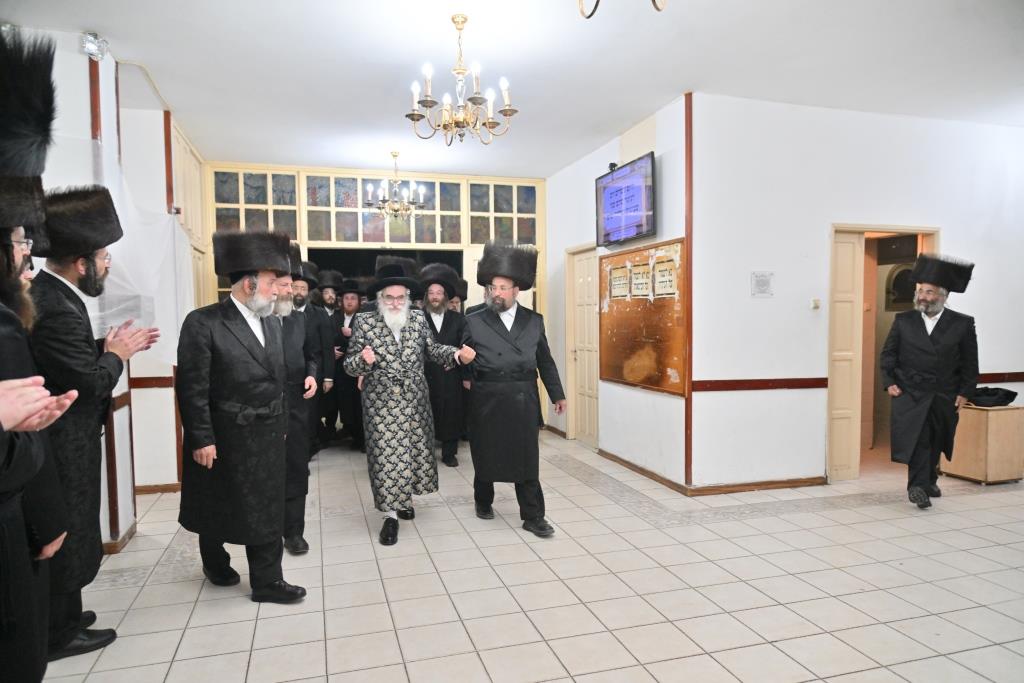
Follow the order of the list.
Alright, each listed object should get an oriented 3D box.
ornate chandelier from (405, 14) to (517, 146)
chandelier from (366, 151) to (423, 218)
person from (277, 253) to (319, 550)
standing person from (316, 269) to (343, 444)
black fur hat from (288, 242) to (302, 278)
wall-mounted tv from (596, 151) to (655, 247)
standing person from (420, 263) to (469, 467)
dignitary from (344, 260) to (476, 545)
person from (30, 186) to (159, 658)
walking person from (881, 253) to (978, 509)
[{"bbox_3d":[-0.281,-1.432,3.733,0.613,0.688,0.613,0,2,0],"label":"ornate chandelier"},{"bbox_3d":[-1.168,-1.570,6.875,0.605,0.669,0.605,0,2,0],"label":"chandelier"},{"bbox_3d":[-1.420,0.322,4.260,0.560,1.850,0.500,-3,3,-40],"label":"person"},{"bbox_3d":[-2.016,0.172,7.500,0.520,1.880,0.440,-1,3,-14],"label":"standing person"},{"bbox_3d":[-1.491,-0.510,4.250,0.380,0.210,0.380,-3,3,-40],"label":"black fur hat"},{"bbox_3d":[0.991,-1.185,5.899,0.070,0.635,1.110,-3,3,-17],"label":"wall-mounted tv"},{"bbox_3d":[-0.649,0.211,6.470,0.550,1.870,0.480,-1,2,-8],"label":"standing person"},{"bbox_3d":[-0.662,0.361,4.500,0.820,1.740,0.580,-1,2,-7],"label":"dignitary"},{"bbox_3d":[-1.907,0.337,3.060,0.630,1.930,0.540,-2,3,-37],"label":"person"},{"bbox_3d":[3.088,0.278,5.050,0.650,1.800,0.520,1,3,30],"label":"walking person"}]

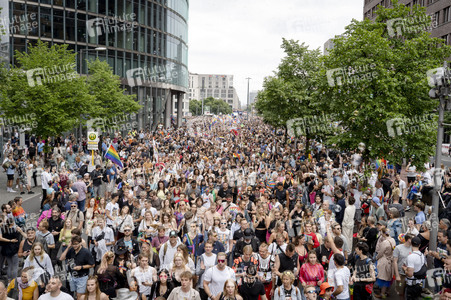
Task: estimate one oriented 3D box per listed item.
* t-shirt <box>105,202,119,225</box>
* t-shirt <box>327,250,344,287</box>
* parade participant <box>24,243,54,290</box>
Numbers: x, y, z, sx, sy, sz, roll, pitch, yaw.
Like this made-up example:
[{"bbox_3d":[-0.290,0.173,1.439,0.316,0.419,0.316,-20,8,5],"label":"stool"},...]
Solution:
[{"bbox_3d":[-3.173,1.802,12.300,0.440,0.650,0.270,-3,7,-35],"label":"t-shirt"},{"bbox_3d":[2.154,2.299,8.500,0.430,0.680,0.290,3,6,15],"label":"t-shirt"},{"bbox_3d":[-3.472,2.536,8.129,0.550,1.680,0.380,-1,6,-20],"label":"parade participant"}]

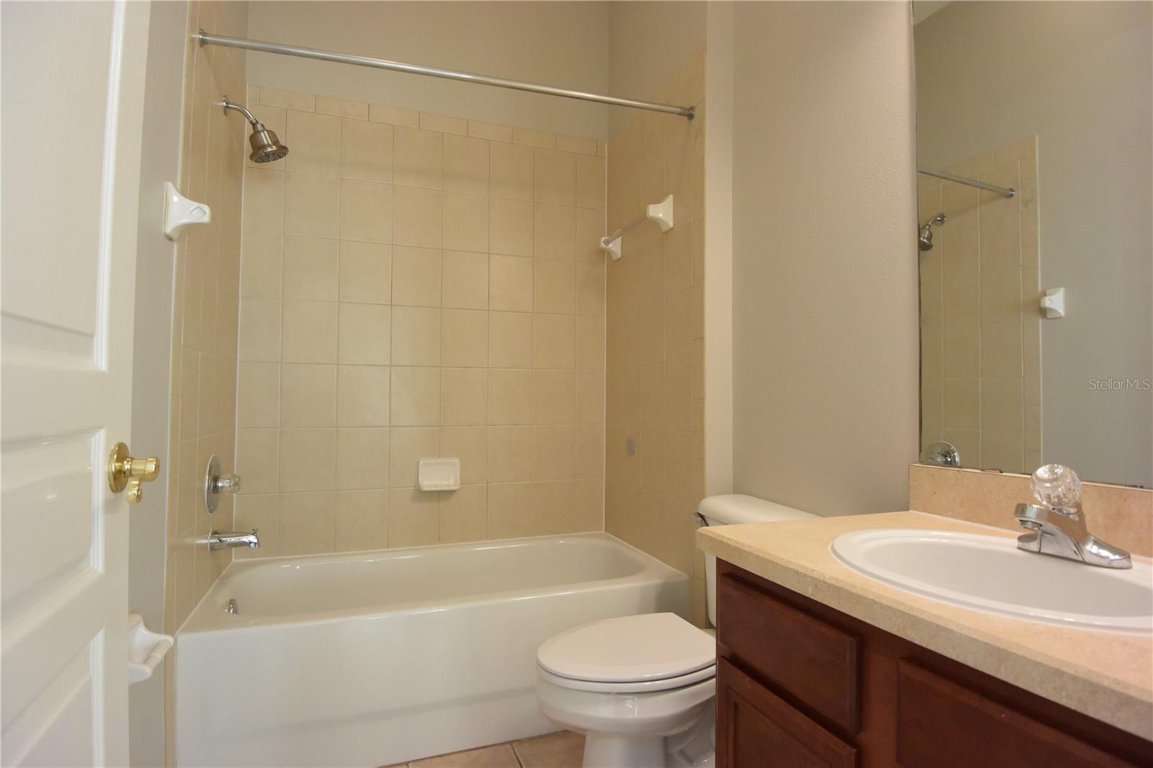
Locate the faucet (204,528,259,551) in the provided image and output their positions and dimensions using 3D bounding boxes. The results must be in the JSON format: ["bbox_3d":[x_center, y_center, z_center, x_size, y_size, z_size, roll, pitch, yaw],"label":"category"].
[{"bbox_3d":[-1.082,0.490,1.826,0.138,0.067,0.060,1,-2,-20],"label":"faucet"}]

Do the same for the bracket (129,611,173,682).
[{"bbox_3d":[-0.861,0.542,1.144,0.076,0.130,0.165,1,-2,-20],"label":"bracket"}]

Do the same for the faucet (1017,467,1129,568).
[{"bbox_3d":[0.715,0.194,0.872,0.160,0.142,0.145,1,-2,-20],"label":"faucet"}]

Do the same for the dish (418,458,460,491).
[{"bbox_3d":[-0.565,0.376,2.384,0.168,0.124,0.062,1,-2,-20],"label":"dish"}]

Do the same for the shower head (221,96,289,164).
[{"bbox_3d":[-1.057,-0.830,1.901,0.195,0.212,0.112,1,-2,-20],"label":"shower head"}]

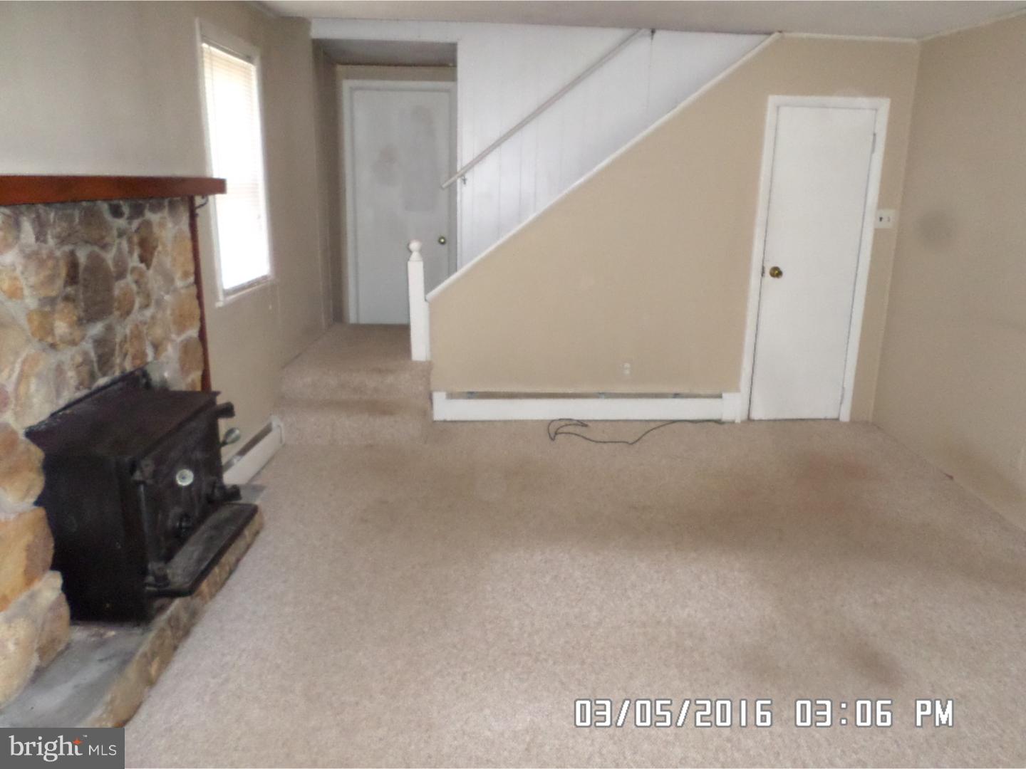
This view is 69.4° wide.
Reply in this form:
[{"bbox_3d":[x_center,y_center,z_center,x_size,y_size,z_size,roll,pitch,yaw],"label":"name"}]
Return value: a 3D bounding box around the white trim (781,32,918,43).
[{"bbox_3d":[2.002,-2.061,4.408,0.827,0.030,0.025,2,14,-2],"label":"white trim"}]

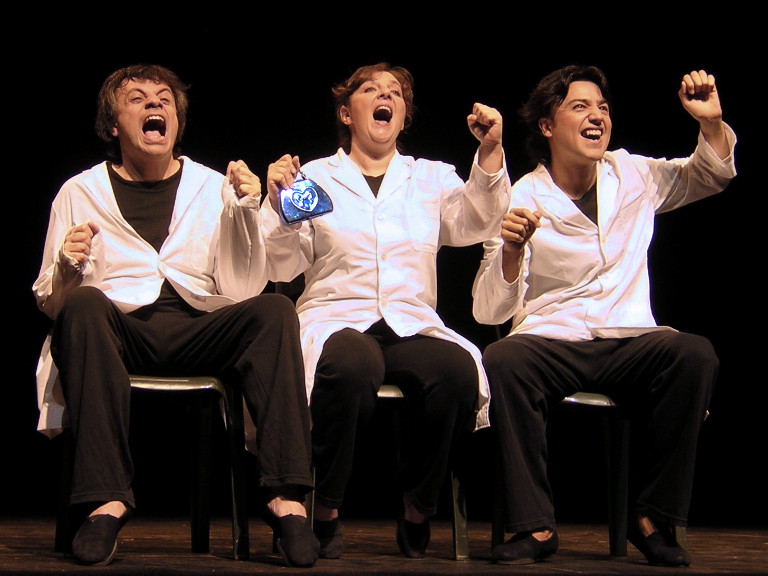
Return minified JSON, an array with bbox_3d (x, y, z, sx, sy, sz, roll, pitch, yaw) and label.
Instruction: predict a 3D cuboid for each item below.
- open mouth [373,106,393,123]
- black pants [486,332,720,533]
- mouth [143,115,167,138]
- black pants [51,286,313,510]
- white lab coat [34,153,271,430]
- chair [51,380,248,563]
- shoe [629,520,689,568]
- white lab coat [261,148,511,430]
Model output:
[{"bbox_3d":[-0.004,-0.472,3.489,0.052,0.044,0.038,5,-24,-24],"label":"open mouth"},{"bbox_3d":[0.531,0.379,3.404,0.560,0.520,0.570,2,-9,-7],"label":"black pants"},{"bbox_3d":[-0.569,-0.404,3.203,0.060,0.058,0.040,4,-24,-17],"label":"mouth"},{"bbox_3d":[-0.500,0.285,3.113,0.570,0.520,0.600,3,-9,-14],"label":"black pants"},{"bbox_3d":[-0.575,0.002,3.249,0.550,0.780,0.520,3,-9,-12],"label":"white lab coat"},{"bbox_3d":[-0.599,0.271,3.287,0.430,0.810,0.510,4,-10,-18],"label":"chair"},{"bbox_3d":[0.703,0.652,3.290,0.090,0.090,0.250,4,-4,-18],"label":"shoe"},{"bbox_3d":[-0.010,-0.026,3.397,0.610,0.800,0.540,3,-9,-13],"label":"white lab coat"}]

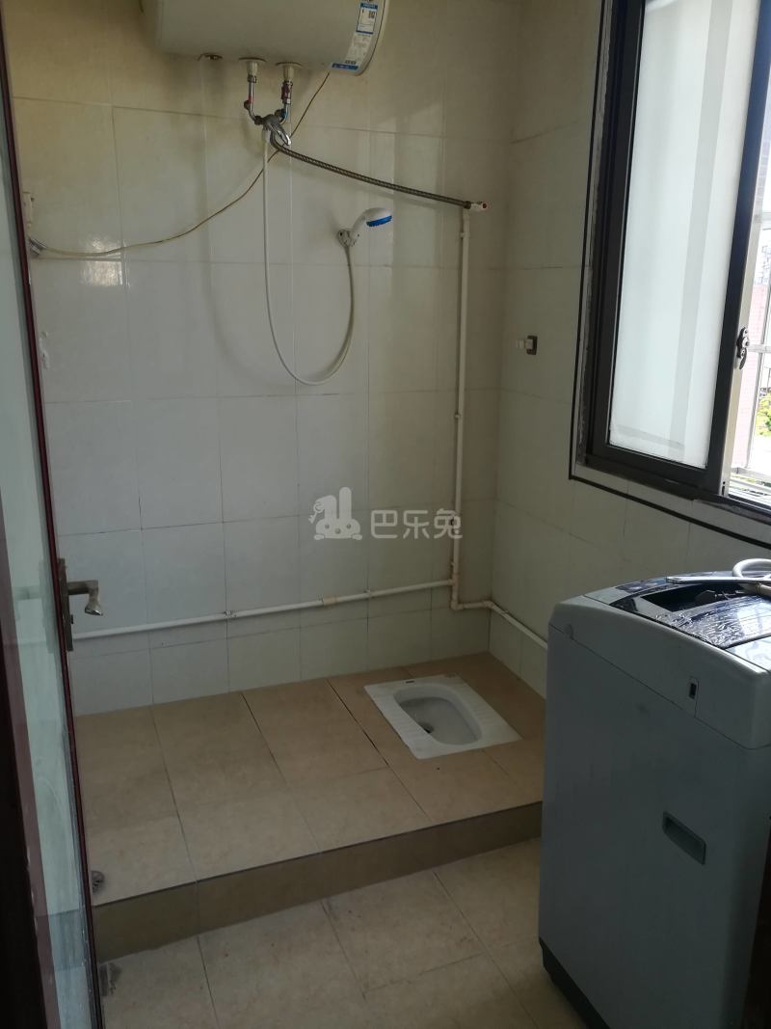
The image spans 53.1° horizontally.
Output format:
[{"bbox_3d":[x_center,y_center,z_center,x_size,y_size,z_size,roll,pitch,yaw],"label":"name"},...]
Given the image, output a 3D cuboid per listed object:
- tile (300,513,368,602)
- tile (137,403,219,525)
[{"bbox_3d":[-0.178,0.173,2.696,0.250,0.370,0.010,-5,15,-21],"label":"tile"},{"bbox_3d":[-0.637,-0.156,2.372,0.250,0.399,0.012,-5,16,-22],"label":"tile"}]

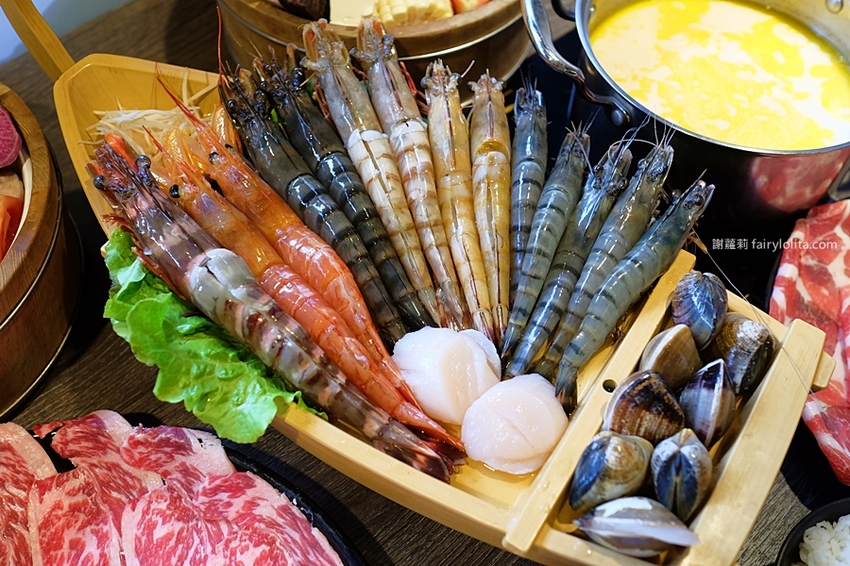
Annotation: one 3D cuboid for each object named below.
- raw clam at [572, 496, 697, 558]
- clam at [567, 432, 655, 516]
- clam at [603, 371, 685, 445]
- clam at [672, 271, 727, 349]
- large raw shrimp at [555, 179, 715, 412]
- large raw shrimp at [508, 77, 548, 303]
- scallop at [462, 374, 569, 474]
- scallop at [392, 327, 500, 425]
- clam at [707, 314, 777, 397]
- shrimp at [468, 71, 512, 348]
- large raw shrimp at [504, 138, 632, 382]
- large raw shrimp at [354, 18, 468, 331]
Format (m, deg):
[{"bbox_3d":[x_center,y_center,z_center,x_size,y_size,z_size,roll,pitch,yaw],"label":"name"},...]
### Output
[{"bbox_3d":[0.086,0.100,0.337,0.050,0.039,0.025,5,88,16],"label":"raw clam"},{"bbox_3d":[0.083,0.085,0.367,0.045,0.036,0.026,-40,36,1],"label":"clam"},{"bbox_3d":[0.096,0.055,0.365,0.037,0.026,0.043,36,92,-11],"label":"clam"},{"bbox_3d":[0.134,0.013,0.404,0.026,0.038,0.043,3,50,3],"label":"clam"},{"bbox_3d":[0.102,0.003,0.409,0.025,0.030,0.138,26,78,43],"label":"large raw shrimp"},{"bbox_3d":[0.052,-0.040,0.435,0.021,0.025,0.141,5,76,2],"label":"large raw shrimp"},{"bbox_3d":[0.042,0.065,0.384,0.049,0.029,0.047,1,50,1],"label":"scallop"},{"bbox_3d":[0.010,0.044,0.397,0.050,0.030,0.047,0,50,0],"label":"scallop"},{"bbox_3d":[0.154,0.034,0.403,0.026,0.036,0.044,9,88,-16],"label":"clam"},{"bbox_3d":[0.035,-0.043,0.434,0.023,0.026,0.160,1,68,1],"label":"shrimp"},{"bbox_3d":[0.073,-0.011,0.416,0.026,0.027,0.146,24,75,19],"label":"large raw shrimp"},{"bbox_3d":[-0.004,-0.063,0.447,0.027,0.031,0.189,-13,74,-10],"label":"large raw shrimp"}]

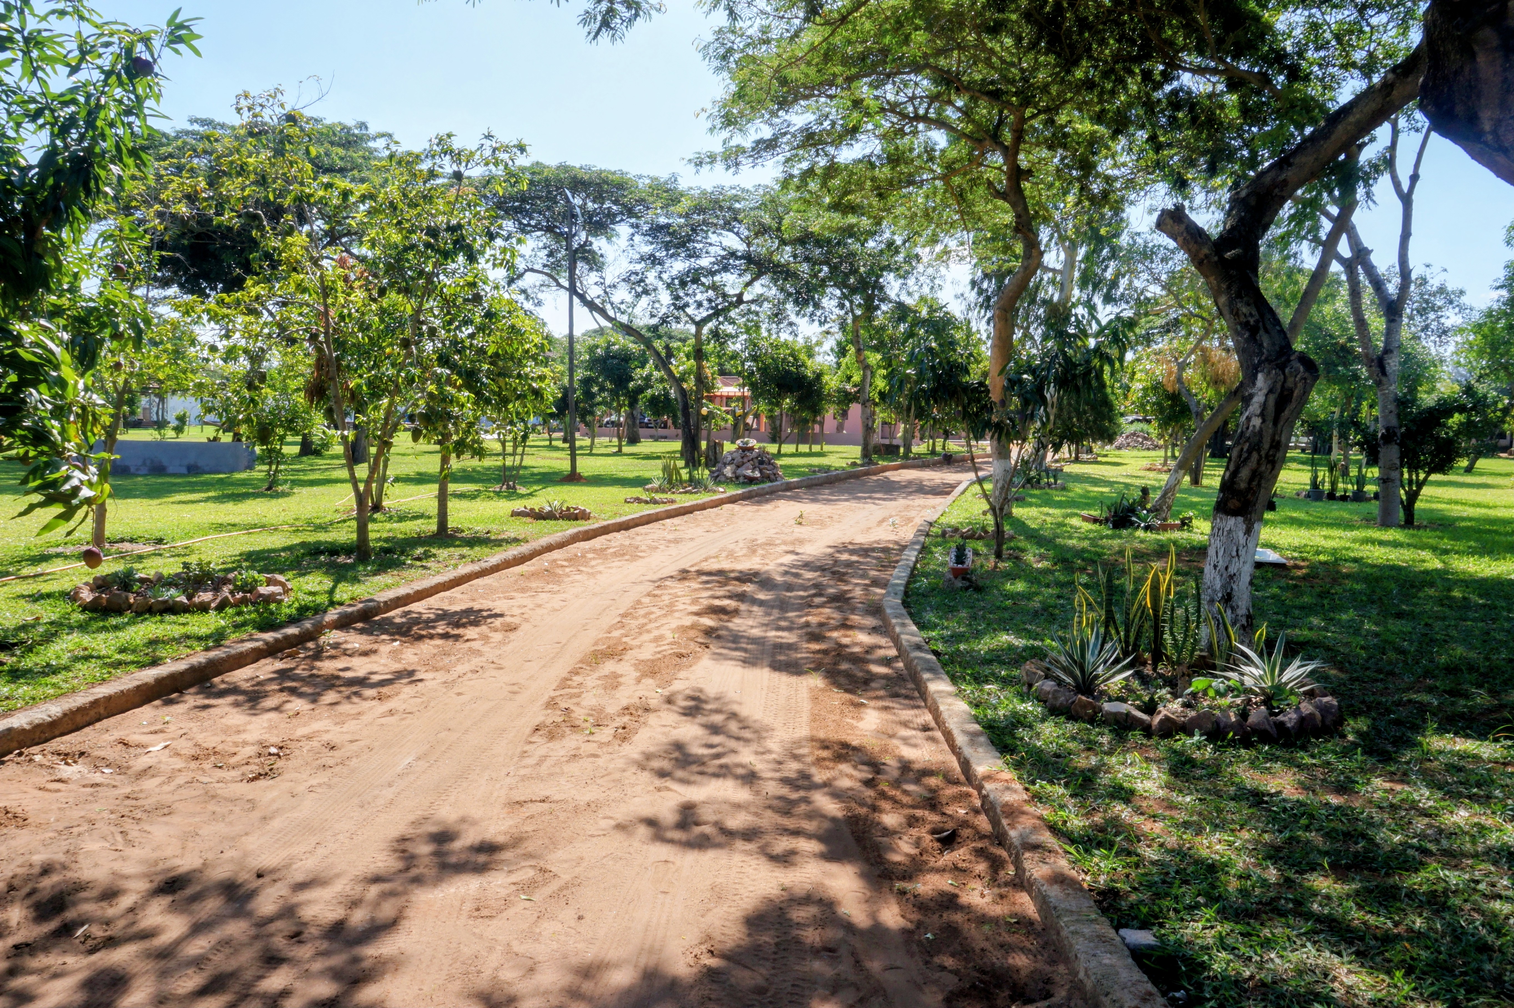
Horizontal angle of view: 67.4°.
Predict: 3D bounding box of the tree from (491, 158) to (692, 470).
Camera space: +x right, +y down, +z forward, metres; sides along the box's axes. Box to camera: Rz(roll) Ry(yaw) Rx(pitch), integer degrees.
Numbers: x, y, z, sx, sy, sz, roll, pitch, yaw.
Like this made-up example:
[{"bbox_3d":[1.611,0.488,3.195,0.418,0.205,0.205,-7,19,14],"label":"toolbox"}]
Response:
[{"bbox_3d":[-4.801,-5.477,33.137,6.110,8.720,5.400,0,5,0],"label":"tree"}]

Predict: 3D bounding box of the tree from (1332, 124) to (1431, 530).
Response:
[{"bbox_3d":[8.631,-2.646,15.641,1.630,5.920,1.600,0,5,0],"label":"tree"}]

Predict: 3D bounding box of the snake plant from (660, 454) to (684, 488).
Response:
[{"bbox_3d":[-1.802,-0.687,24.009,0.526,0.751,0.480,0,5,0],"label":"snake plant"}]

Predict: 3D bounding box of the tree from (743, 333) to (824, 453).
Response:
[{"bbox_3d":[0.999,-4.142,42.612,3.020,4.510,2.800,0,5,0],"label":"tree"}]

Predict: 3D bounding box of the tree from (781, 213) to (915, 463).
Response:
[{"bbox_3d":[2.850,-5.183,35.513,4.180,7.740,3.900,0,5,0],"label":"tree"}]

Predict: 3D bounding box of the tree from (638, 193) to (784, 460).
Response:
[{"bbox_3d":[-1.378,-5.310,33.900,4.770,8.260,4.500,0,5,0],"label":"tree"}]

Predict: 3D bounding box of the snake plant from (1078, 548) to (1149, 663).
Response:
[{"bbox_3d":[2.241,0.641,7.131,0.446,0.728,0.420,0,5,0],"label":"snake plant"}]

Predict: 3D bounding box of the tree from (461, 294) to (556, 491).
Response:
[{"bbox_3d":[-5.075,-2.281,23.181,2.060,3.970,2.000,0,5,0],"label":"tree"}]

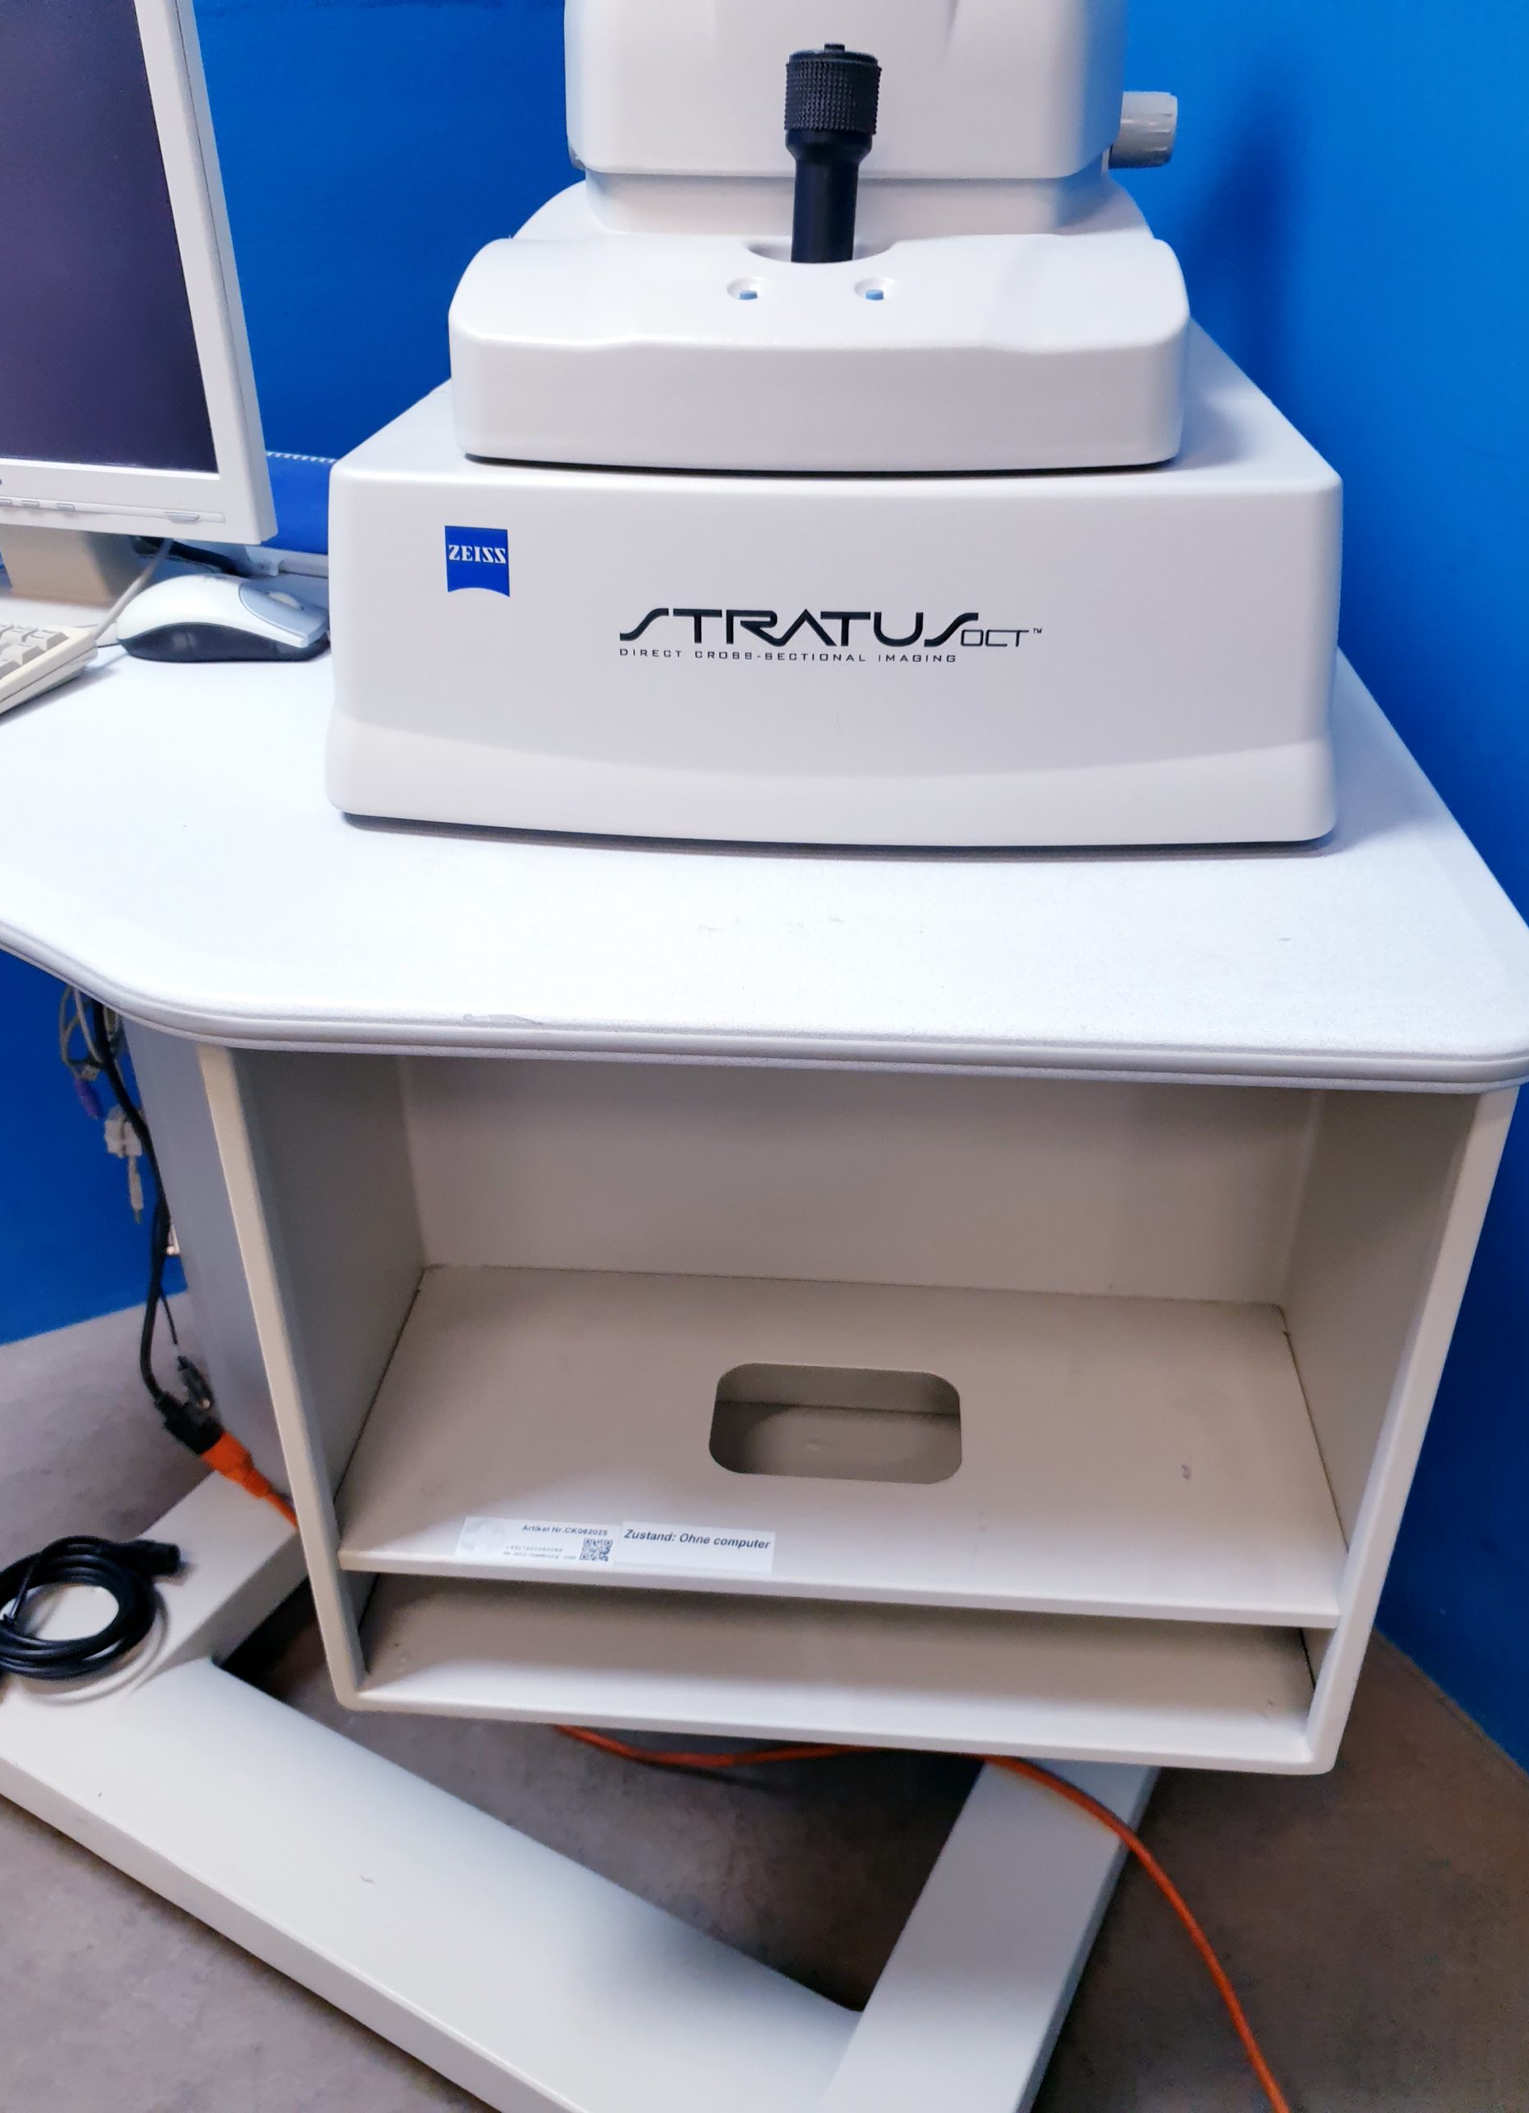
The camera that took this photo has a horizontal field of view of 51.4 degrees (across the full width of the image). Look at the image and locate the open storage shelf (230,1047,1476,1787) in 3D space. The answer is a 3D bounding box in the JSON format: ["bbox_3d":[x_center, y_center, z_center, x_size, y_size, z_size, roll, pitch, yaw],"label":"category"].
[{"bbox_3d":[0.038,0.112,0.789,0.498,0.407,0.225,2,30,4],"label":"open storage shelf"}]

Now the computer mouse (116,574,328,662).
[{"bbox_3d":[-0.322,-0.268,0.966,0.125,0.040,0.062,0,30,2],"label":"computer mouse"}]

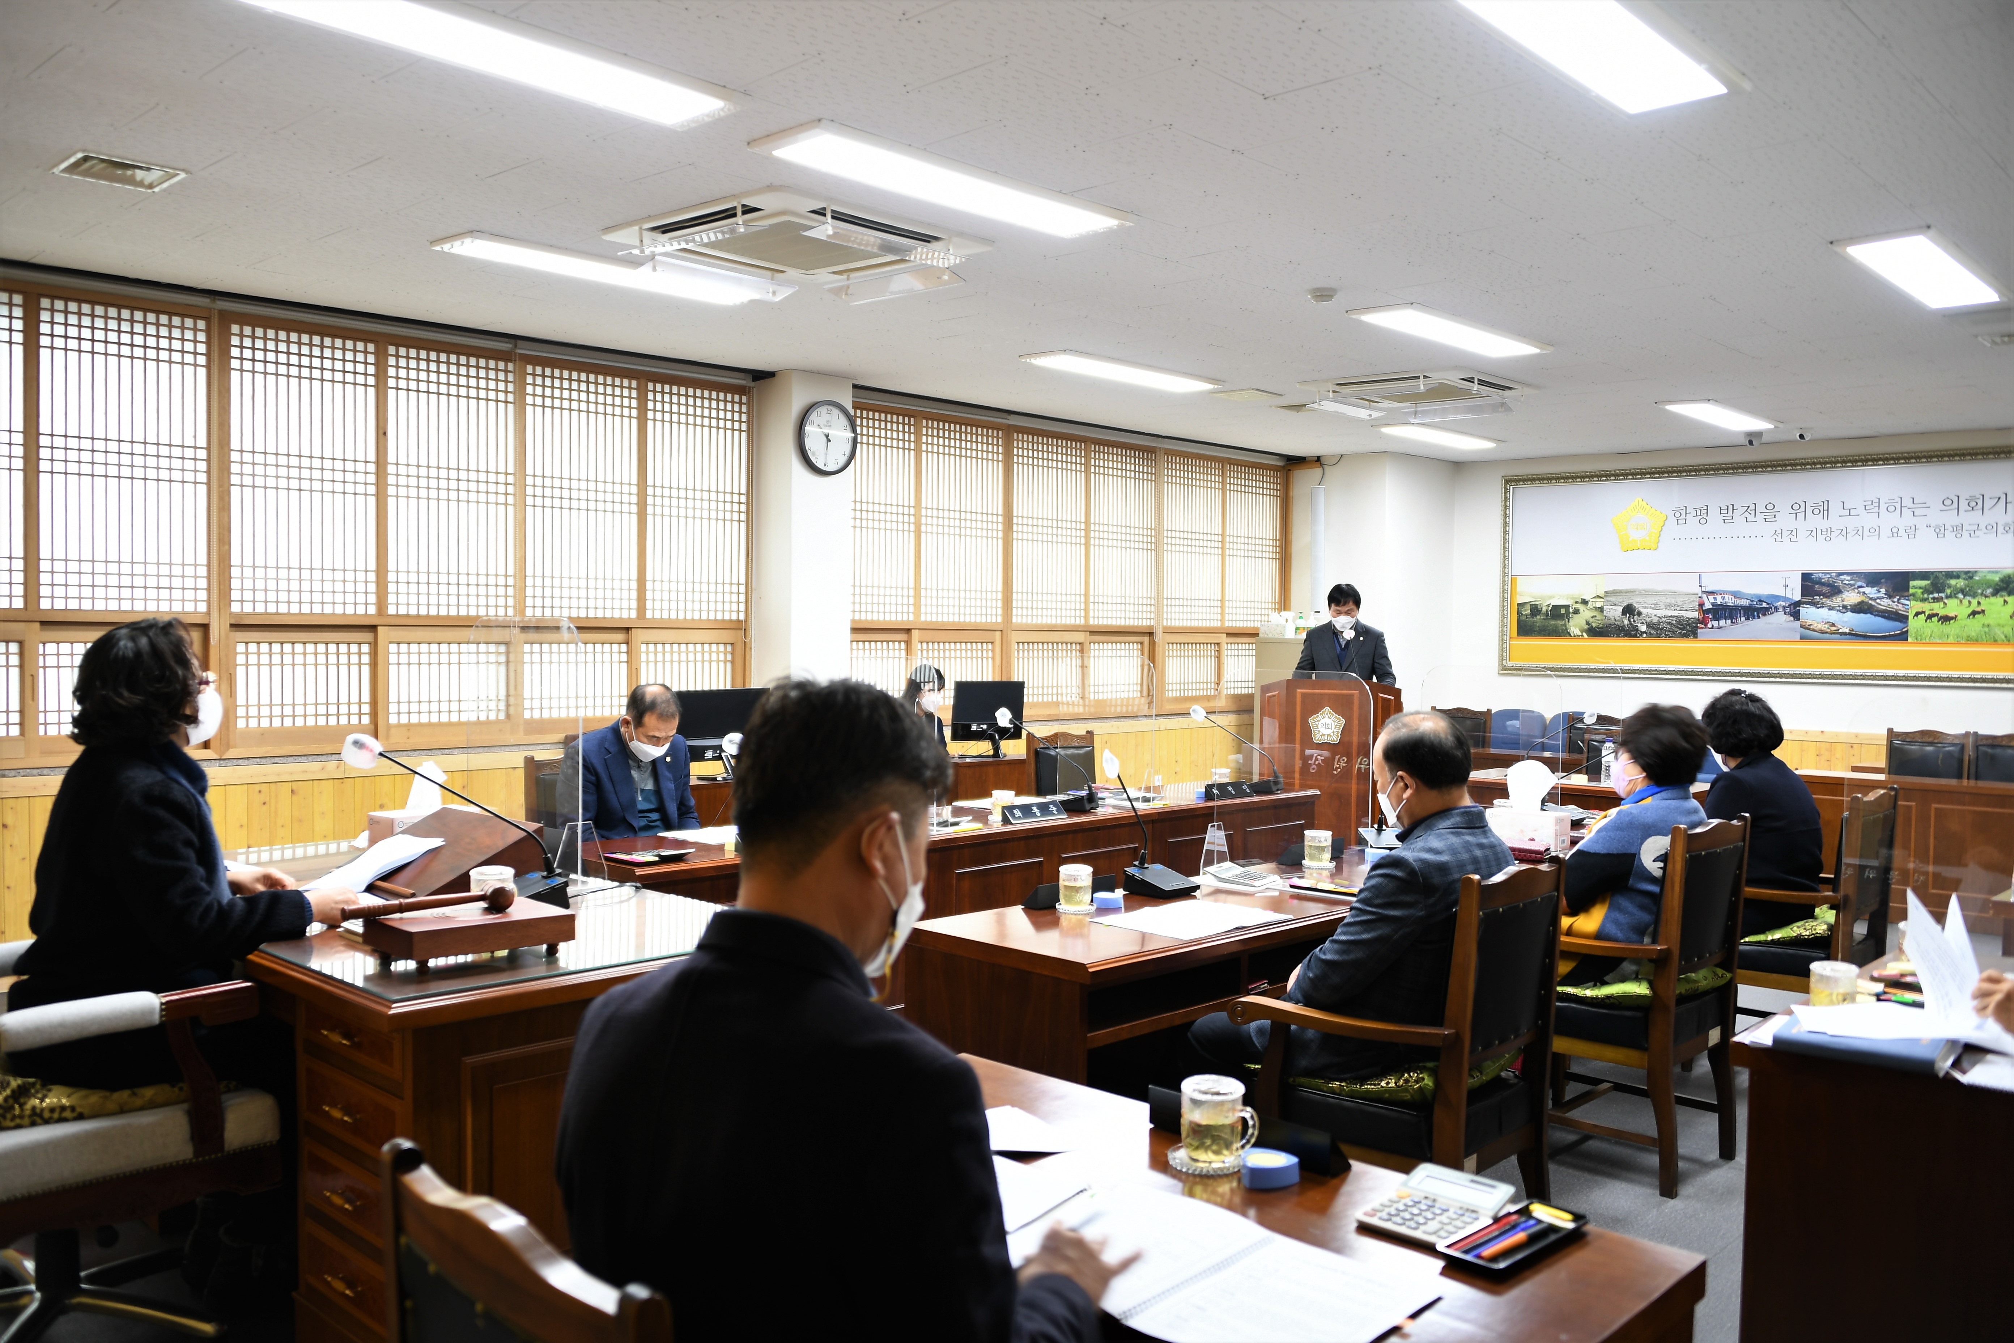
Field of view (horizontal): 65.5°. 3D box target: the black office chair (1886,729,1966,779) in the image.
[{"bbox_3d":[4.946,0.793,8.519,0.480,0.950,0.520,2,2,44],"label":"black office chair"}]

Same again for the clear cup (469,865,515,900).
[{"bbox_3d":[-1.007,0.437,3.071,0.095,0.095,0.090,1,2,0],"label":"clear cup"}]

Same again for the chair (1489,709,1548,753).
[{"bbox_3d":[3.363,0.718,10.578,0.480,0.920,0.570,2,2,43],"label":"chair"}]

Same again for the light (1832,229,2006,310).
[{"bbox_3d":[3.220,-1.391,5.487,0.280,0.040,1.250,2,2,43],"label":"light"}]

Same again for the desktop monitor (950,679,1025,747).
[{"bbox_3d":[-0.109,0.222,7.520,0.170,0.360,0.500,2,2,42],"label":"desktop monitor"}]

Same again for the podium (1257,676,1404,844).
[{"bbox_3d":[1.604,0.648,7.768,0.740,1.200,0.520,1,2,-1],"label":"podium"}]

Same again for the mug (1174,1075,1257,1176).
[{"bbox_3d":[0.279,0.603,2.096,0.108,0.100,0.095,1,2,0],"label":"mug"}]

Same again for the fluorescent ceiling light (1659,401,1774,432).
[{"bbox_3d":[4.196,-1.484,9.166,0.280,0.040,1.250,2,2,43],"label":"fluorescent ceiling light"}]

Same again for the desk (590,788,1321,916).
[{"bbox_3d":[-0.048,0.911,6.010,0.600,0.730,3.590,2,2,44],"label":"desk"}]

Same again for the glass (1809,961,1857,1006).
[{"bbox_3d":[1.521,0.593,2.881,0.090,0.095,0.090,2,2,42],"label":"glass"}]

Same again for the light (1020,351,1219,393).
[{"bbox_3d":[0.605,-1.471,7.801,0.300,0.060,1.260,2,2,44],"label":"light"}]

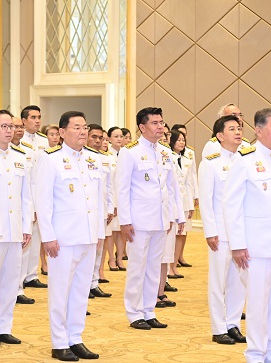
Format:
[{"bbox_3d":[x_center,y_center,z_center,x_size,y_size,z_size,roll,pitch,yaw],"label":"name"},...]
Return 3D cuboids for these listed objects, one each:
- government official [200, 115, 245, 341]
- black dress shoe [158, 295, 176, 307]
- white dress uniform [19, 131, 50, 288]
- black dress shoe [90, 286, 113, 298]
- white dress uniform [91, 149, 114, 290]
[{"bbox_3d":[0.692,0.351,10.385,0.320,1.693,0.500,2,3,43],"label":"government official"},{"bbox_3d":[0.279,1.069,12.551,0.240,0.090,0.090,2,3,44],"label":"black dress shoe"},{"bbox_3d":[-1.040,0.247,13.963,0.480,1.496,0.290,-2,3,-43],"label":"white dress uniform"},{"bbox_3d":[-0.330,1.038,13.221,0.280,0.100,0.100,2,3,38],"label":"black dress shoe"},{"bbox_3d":[-0.410,0.349,13.257,0.290,1.326,0.480,2,3,45],"label":"white dress uniform"}]

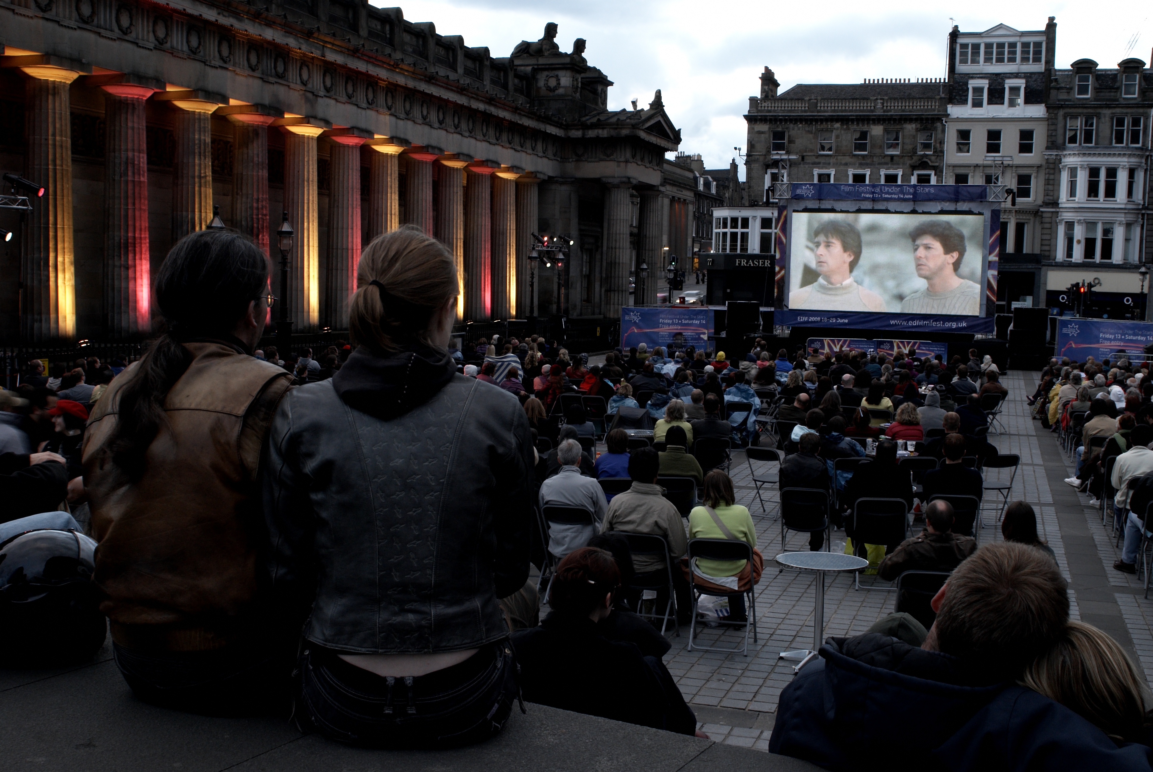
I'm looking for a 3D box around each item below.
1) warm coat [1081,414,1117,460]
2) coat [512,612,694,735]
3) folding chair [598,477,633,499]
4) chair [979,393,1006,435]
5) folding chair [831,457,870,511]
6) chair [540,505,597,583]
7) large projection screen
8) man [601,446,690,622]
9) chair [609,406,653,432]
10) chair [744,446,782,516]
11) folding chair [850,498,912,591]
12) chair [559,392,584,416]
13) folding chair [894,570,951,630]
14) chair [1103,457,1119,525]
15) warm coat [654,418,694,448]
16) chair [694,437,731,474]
[{"bbox_3d":[6.933,0.696,16.623,0.540,0.640,0.420,3,4,14],"label":"warm coat"},{"bbox_3d":[0.058,1.014,3.823,0.600,0.650,0.480,3,4,20],"label":"coat"},{"bbox_3d":[0.420,1.234,11.738,0.459,0.802,0.460,1,4,0],"label":"folding chair"},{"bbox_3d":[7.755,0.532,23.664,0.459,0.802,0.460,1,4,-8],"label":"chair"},{"bbox_3d":[2.995,1.148,13.581,0.459,0.802,0.460,2,4,8],"label":"folding chair"},{"bbox_3d":[0.006,1.346,10.117,0.460,0.790,0.450,3,4,19],"label":"chair"},{"bbox_3d":[12.601,-4.976,51.000,7.679,4.042,0.300,3,4,14],"label":"large projection screen"},{"bbox_3d":[0.532,1.123,9.390,0.600,1.368,0.820,3,4,24],"label":"man"},{"bbox_3d":[0.747,0.829,17.028,0.500,0.900,0.500,2,4,10],"label":"chair"},{"bbox_3d":[2.220,1.092,14.218,0.459,0.802,0.460,5,6,40],"label":"chair"},{"bbox_3d":[2.662,1.359,11.092,0.460,0.790,0.450,2,4,5],"label":"folding chair"},{"bbox_3d":[-0.032,0.506,21.452,0.460,0.790,0.460,3,4,20],"label":"chair"},{"bbox_3d":[2.212,1.523,7.908,0.459,0.802,0.460,2,4,8],"label":"folding chair"},{"bbox_3d":[6.249,1.175,14.264,0.460,0.790,0.460,3,4,21],"label":"chair"},{"bbox_3d":[1.153,0.696,14.884,0.500,0.629,0.400,2,4,7],"label":"warm coat"},{"bbox_3d":[1.661,1.009,15.321,0.459,0.802,0.460,2,4,4],"label":"chair"}]

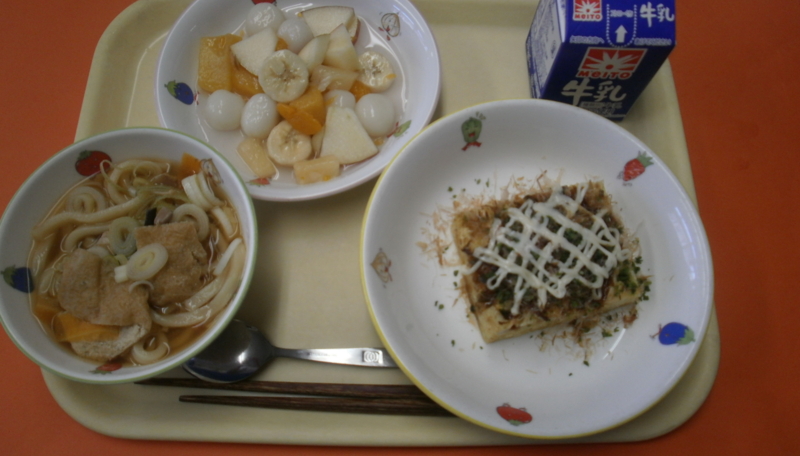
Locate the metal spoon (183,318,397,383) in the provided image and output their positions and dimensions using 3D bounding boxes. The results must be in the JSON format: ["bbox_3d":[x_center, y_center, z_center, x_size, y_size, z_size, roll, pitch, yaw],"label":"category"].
[{"bbox_3d":[-0.046,0.067,0.320,0.151,0.019,0.034,3,70,1],"label":"metal spoon"}]

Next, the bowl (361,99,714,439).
[{"bbox_3d":[0.070,0.020,0.325,0.179,0.041,0.179,0,70,0],"label":"bowl"}]

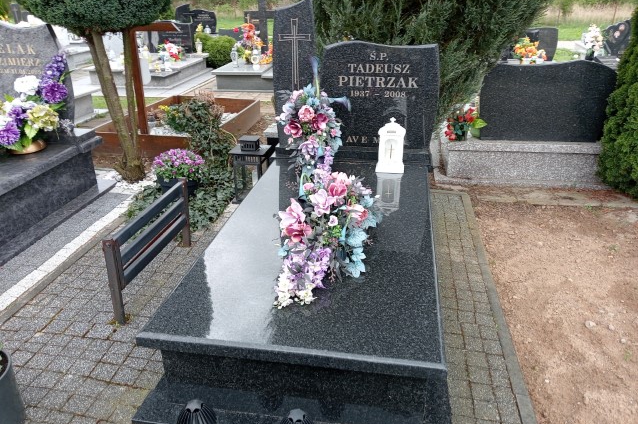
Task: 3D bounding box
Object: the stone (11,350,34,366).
[{"bbox_3d":[-1.251,0.641,2.180,0.086,0.060,0.087,5,23,10],"label":"stone"}]

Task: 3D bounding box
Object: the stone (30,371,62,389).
[{"bbox_3d":[-1.143,0.736,2.190,0.100,0.060,0.100,5,24,8],"label":"stone"}]

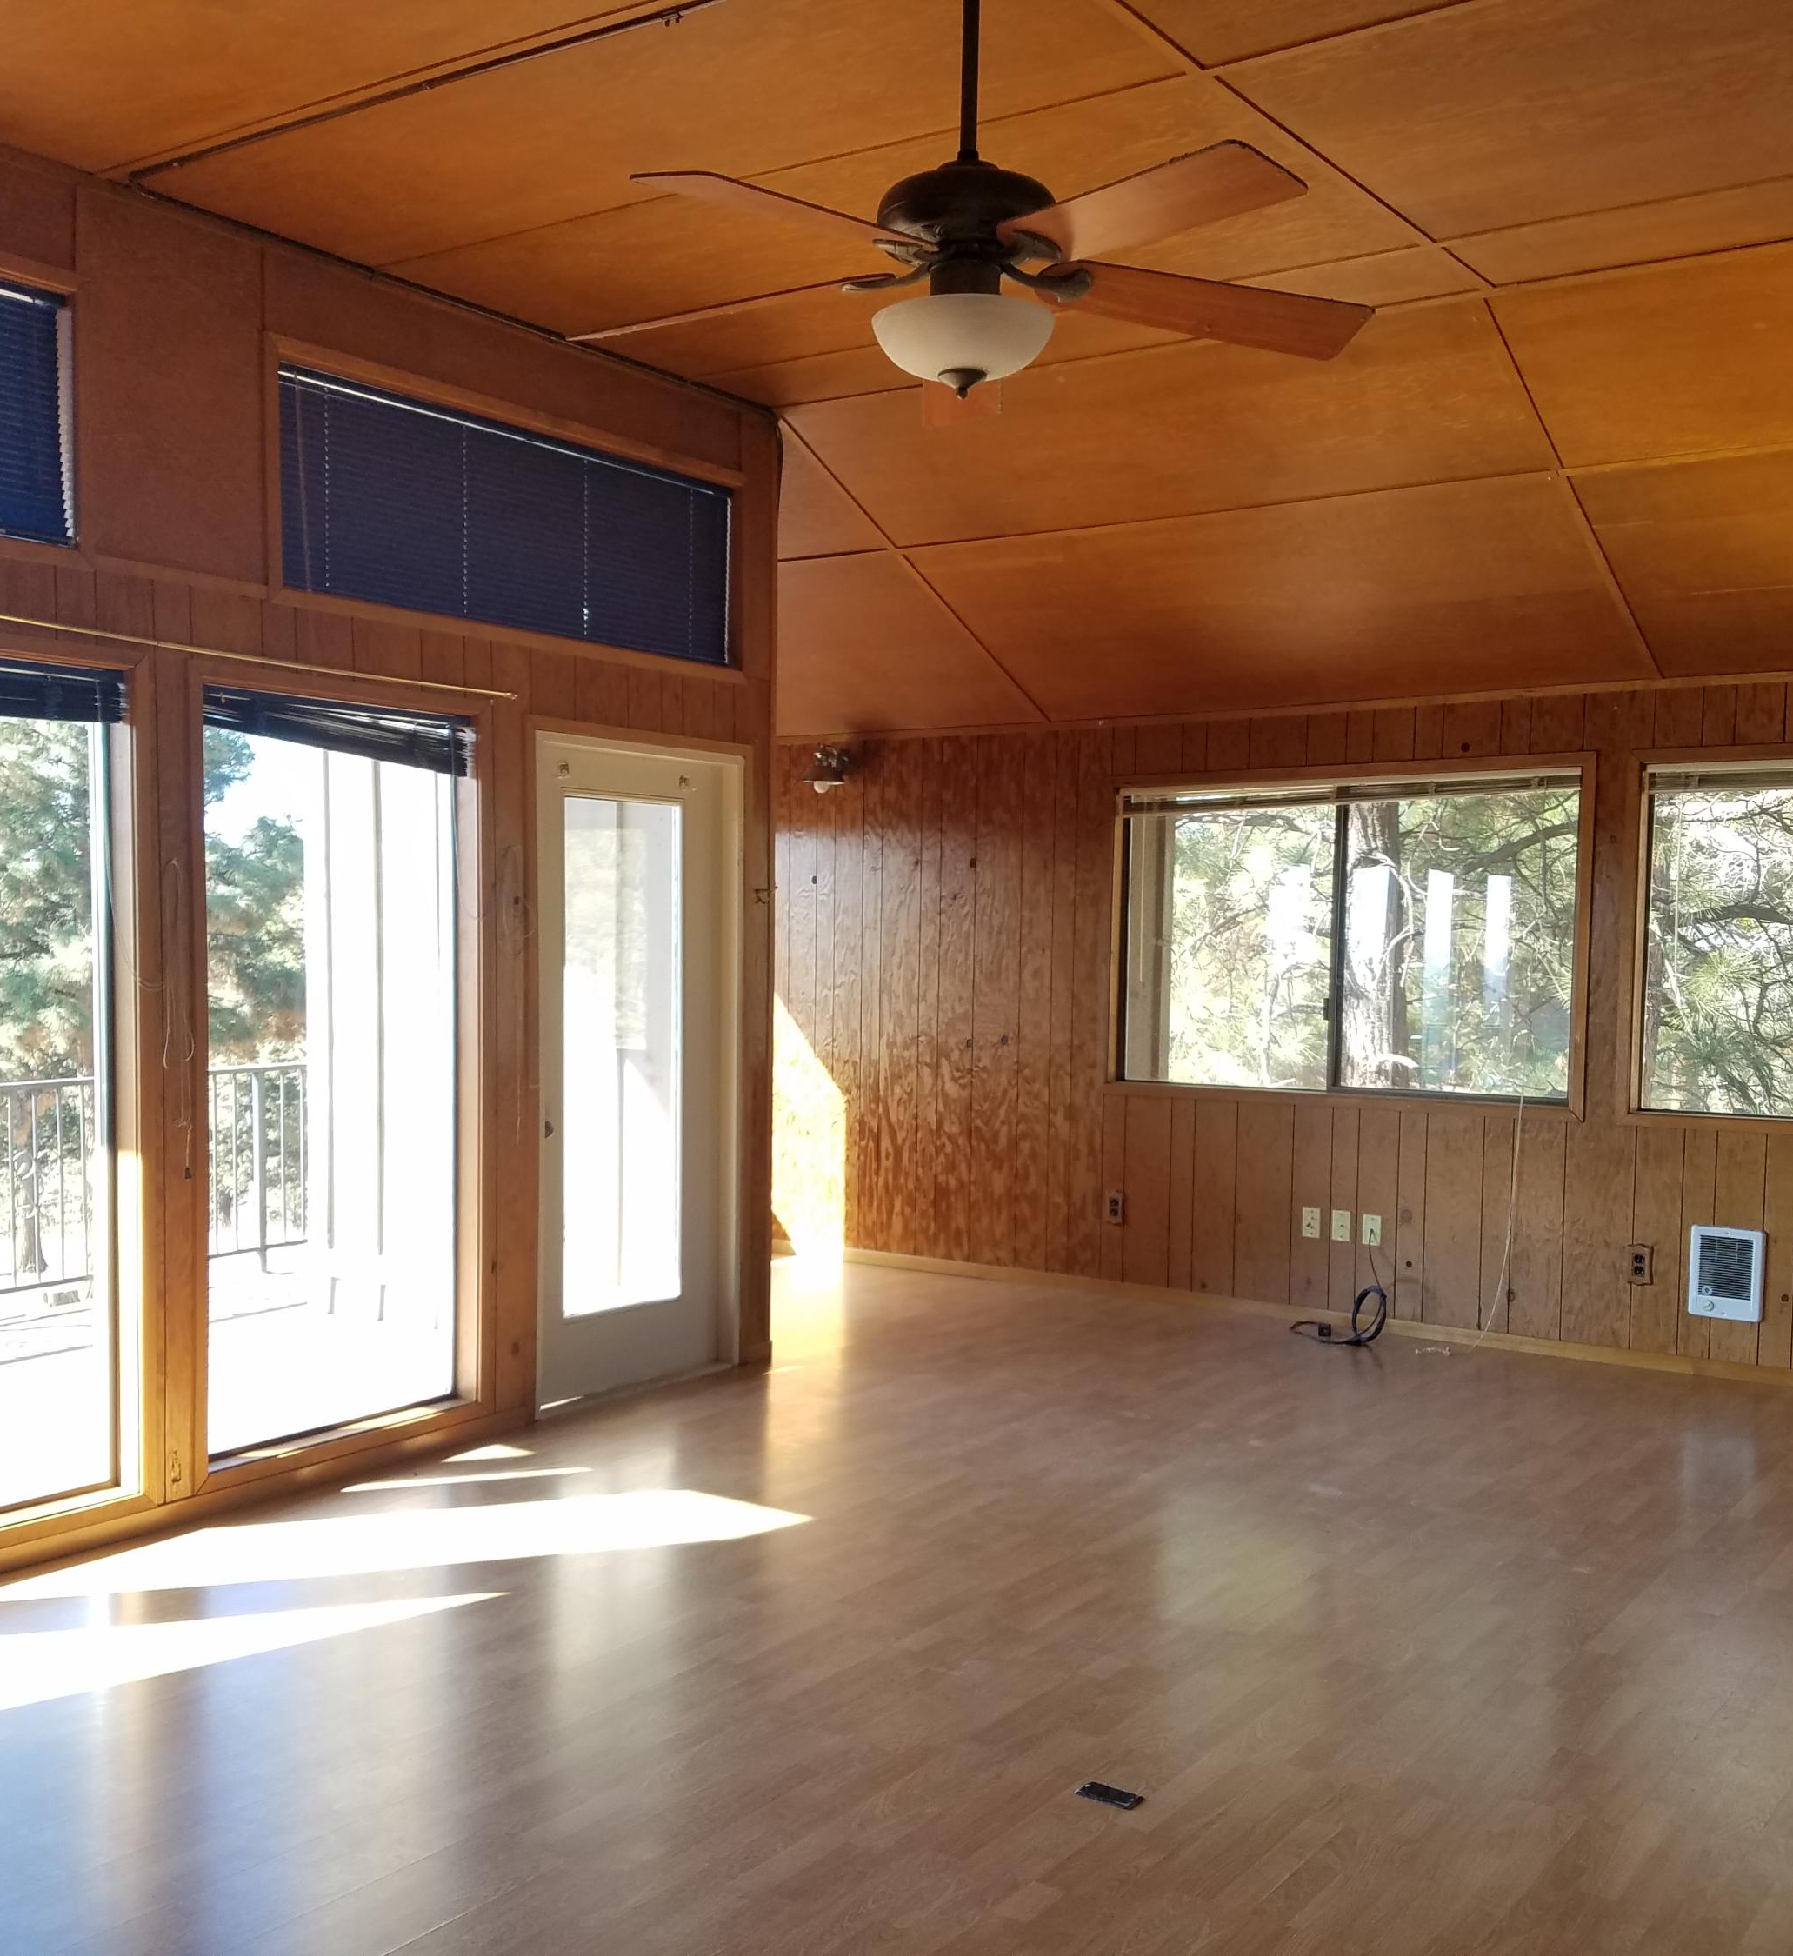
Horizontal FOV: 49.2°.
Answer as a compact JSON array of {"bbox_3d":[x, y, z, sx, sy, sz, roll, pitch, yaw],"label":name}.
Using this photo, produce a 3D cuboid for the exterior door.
[{"bbox_3d":[-0.853,0.302,6.375,0.070,2.050,0.940,1,2,34],"label":"exterior door"}]

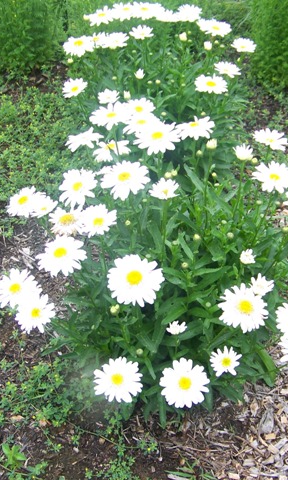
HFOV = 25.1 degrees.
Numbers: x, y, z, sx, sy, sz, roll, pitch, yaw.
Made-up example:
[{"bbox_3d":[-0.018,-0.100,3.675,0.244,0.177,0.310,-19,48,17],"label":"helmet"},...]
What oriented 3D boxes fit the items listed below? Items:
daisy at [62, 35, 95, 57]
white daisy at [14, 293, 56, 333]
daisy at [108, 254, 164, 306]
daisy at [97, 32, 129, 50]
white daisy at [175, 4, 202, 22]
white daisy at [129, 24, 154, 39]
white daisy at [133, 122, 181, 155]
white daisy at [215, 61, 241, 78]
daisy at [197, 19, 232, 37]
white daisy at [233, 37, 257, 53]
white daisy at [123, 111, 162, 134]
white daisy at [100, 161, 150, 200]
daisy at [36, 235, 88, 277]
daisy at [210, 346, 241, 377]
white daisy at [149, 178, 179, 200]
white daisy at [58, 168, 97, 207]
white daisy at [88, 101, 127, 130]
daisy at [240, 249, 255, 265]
[{"bbox_3d":[-0.205,-0.609,2.030,0.097,0.030,0.095,-4,57,-5],"label":"daisy"},{"bbox_3d":[-0.174,0.117,1.040,0.069,0.019,0.069,0,58,1],"label":"white daisy"},{"bbox_3d":[-0.013,0.068,1.090,0.096,0.028,0.094,-1,63,-1],"label":"daisy"},{"bbox_3d":[-0.078,-0.500,1.630,0.076,0.019,0.076,0,49,-3],"label":"daisy"},{"bbox_3d":[0.136,-0.692,1.978,0.083,0.029,0.083,0,53,0],"label":"white daisy"},{"bbox_3d":[-0.006,-0.530,1.650,0.065,0.021,0.065,0,48,0],"label":"white daisy"},{"bbox_3d":[0.027,-0.208,1.330,0.098,0.030,0.096,1,51,1],"label":"white daisy"},{"bbox_3d":[0.226,-0.461,1.751,0.068,0.024,0.068,8,47,-8],"label":"white daisy"},{"bbox_3d":[0.208,-0.626,1.905,0.101,0.023,0.101,5,45,-5],"label":"daisy"},{"bbox_3d":[0.323,-0.628,2.080,0.080,0.030,0.079,6,47,7],"label":"white daisy"},{"bbox_3d":[-0.006,-0.284,1.576,0.090,0.022,0.090,0,45,0],"label":"white daisy"},{"bbox_3d":[-0.040,-0.130,1.411,0.106,0.028,0.106,-2,55,2],"label":"white daisy"},{"bbox_3d":[-0.136,0.026,1.070,0.083,0.021,0.083,-2,51,3],"label":"daisy"},{"bbox_3d":[0.165,0.246,1.310,0.064,0.022,0.062,-2,64,4],"label":"daisy"},{"bbox_3d":[0.040,-0.101,1.290,0.060,0.030,0.059,1,43,2],"label":"white daisy"},{"bbox_3d":[-0.120,-0.095,1.180,0.073,0.020,0.073,-3,67,6],"label":"white daisy"},{"bbox_3d":[-0.074,-0.261,1.360,0.084,0.023,0.084,-5,49,-2],"label":"white daisy"},{"bbox_3d":[0.176,0.029,1.100,0.027,0.019,0.027,10,45,9],"label":"daisy"}]

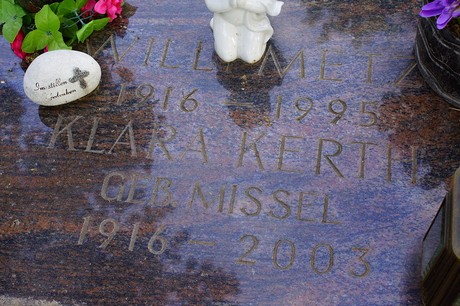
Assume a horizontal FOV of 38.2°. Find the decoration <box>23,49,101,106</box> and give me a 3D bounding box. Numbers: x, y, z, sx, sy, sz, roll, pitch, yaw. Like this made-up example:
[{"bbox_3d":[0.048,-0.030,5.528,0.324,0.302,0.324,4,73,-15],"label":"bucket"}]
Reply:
[{"bbox_3d":[-0.242,-0.108,0.957,0.115,0.078,0.076,-16,61,-4],"label":"decoration"}]

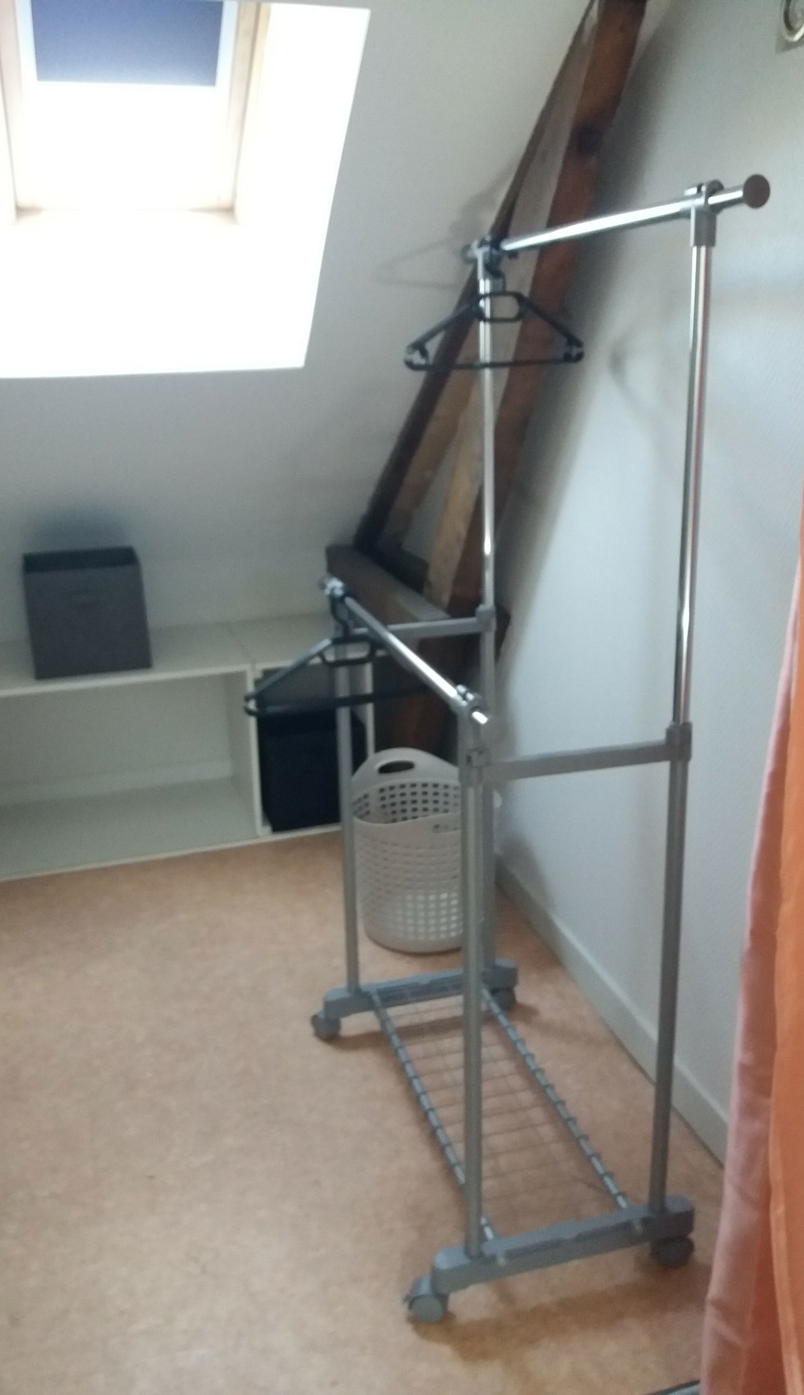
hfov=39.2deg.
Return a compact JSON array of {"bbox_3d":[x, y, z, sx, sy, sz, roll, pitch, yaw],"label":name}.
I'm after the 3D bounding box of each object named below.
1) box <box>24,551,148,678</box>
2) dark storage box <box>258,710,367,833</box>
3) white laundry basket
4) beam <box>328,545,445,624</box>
[{"bbox_3d":[-0.906,-0.250,3.249,0.312,0.302,0.302,-6,18,-15],"label":"box"},{"bbox_3d":[-0.290,0.198,3.511,0.312,0.307,0.302,-6,18,-15],"label":"dark storage box"},{"bbox_3d":[0.063,0.379,2.811,0.364,0.400,0.364,-2,17,0],"label":"white laundry basket"},{"bbox_3d":[-0.023,-0.269,3.184,0.166,0.156,1.061,-6,18,-15],"label":"beam"}]

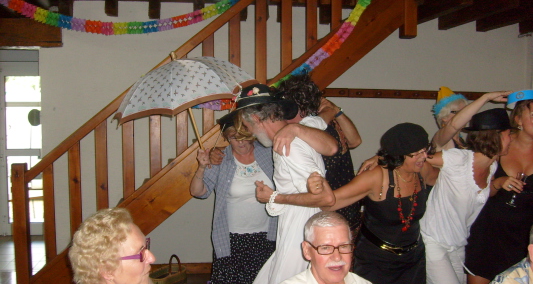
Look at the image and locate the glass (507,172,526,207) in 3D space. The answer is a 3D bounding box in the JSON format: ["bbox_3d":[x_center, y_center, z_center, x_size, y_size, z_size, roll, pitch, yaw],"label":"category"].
[{"bbox_3d":[1.373,0.262,2.950,0.058,0.180,0.058,21,8,25],"label":"glass"}]

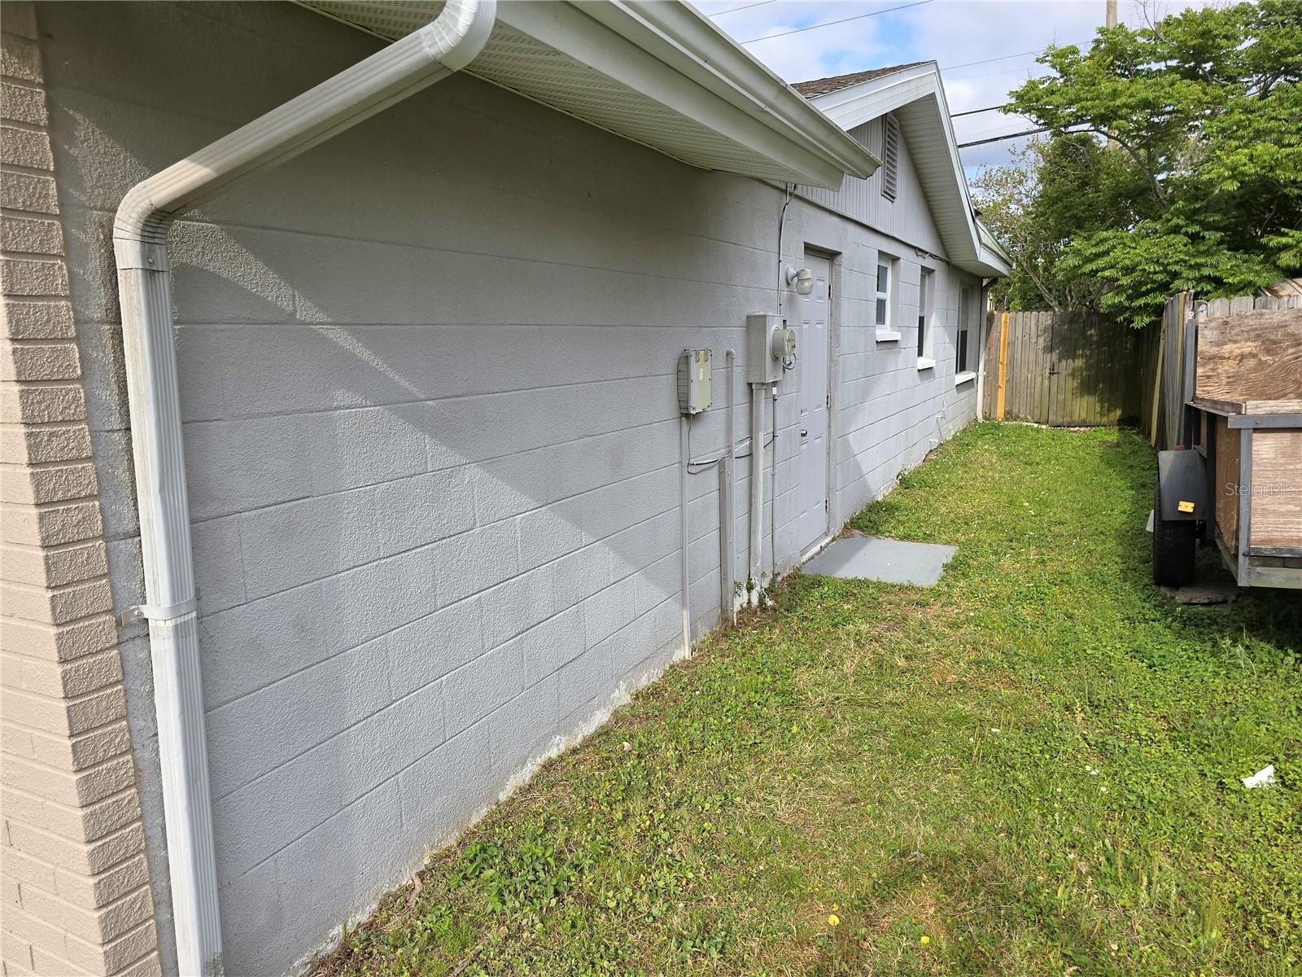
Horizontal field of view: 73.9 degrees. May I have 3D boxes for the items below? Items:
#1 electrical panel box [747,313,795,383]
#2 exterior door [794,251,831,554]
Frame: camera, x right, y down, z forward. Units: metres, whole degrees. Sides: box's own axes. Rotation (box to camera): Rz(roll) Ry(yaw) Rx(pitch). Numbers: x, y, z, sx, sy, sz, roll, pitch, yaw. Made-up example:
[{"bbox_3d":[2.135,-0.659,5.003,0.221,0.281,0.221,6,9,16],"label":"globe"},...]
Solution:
[{"bbox_3d":[0.658,-0.755,4.671,0.190,0.357,0.285,4,11,27],"label":"electrical panel box"},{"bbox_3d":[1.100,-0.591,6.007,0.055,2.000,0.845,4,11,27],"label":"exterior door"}]

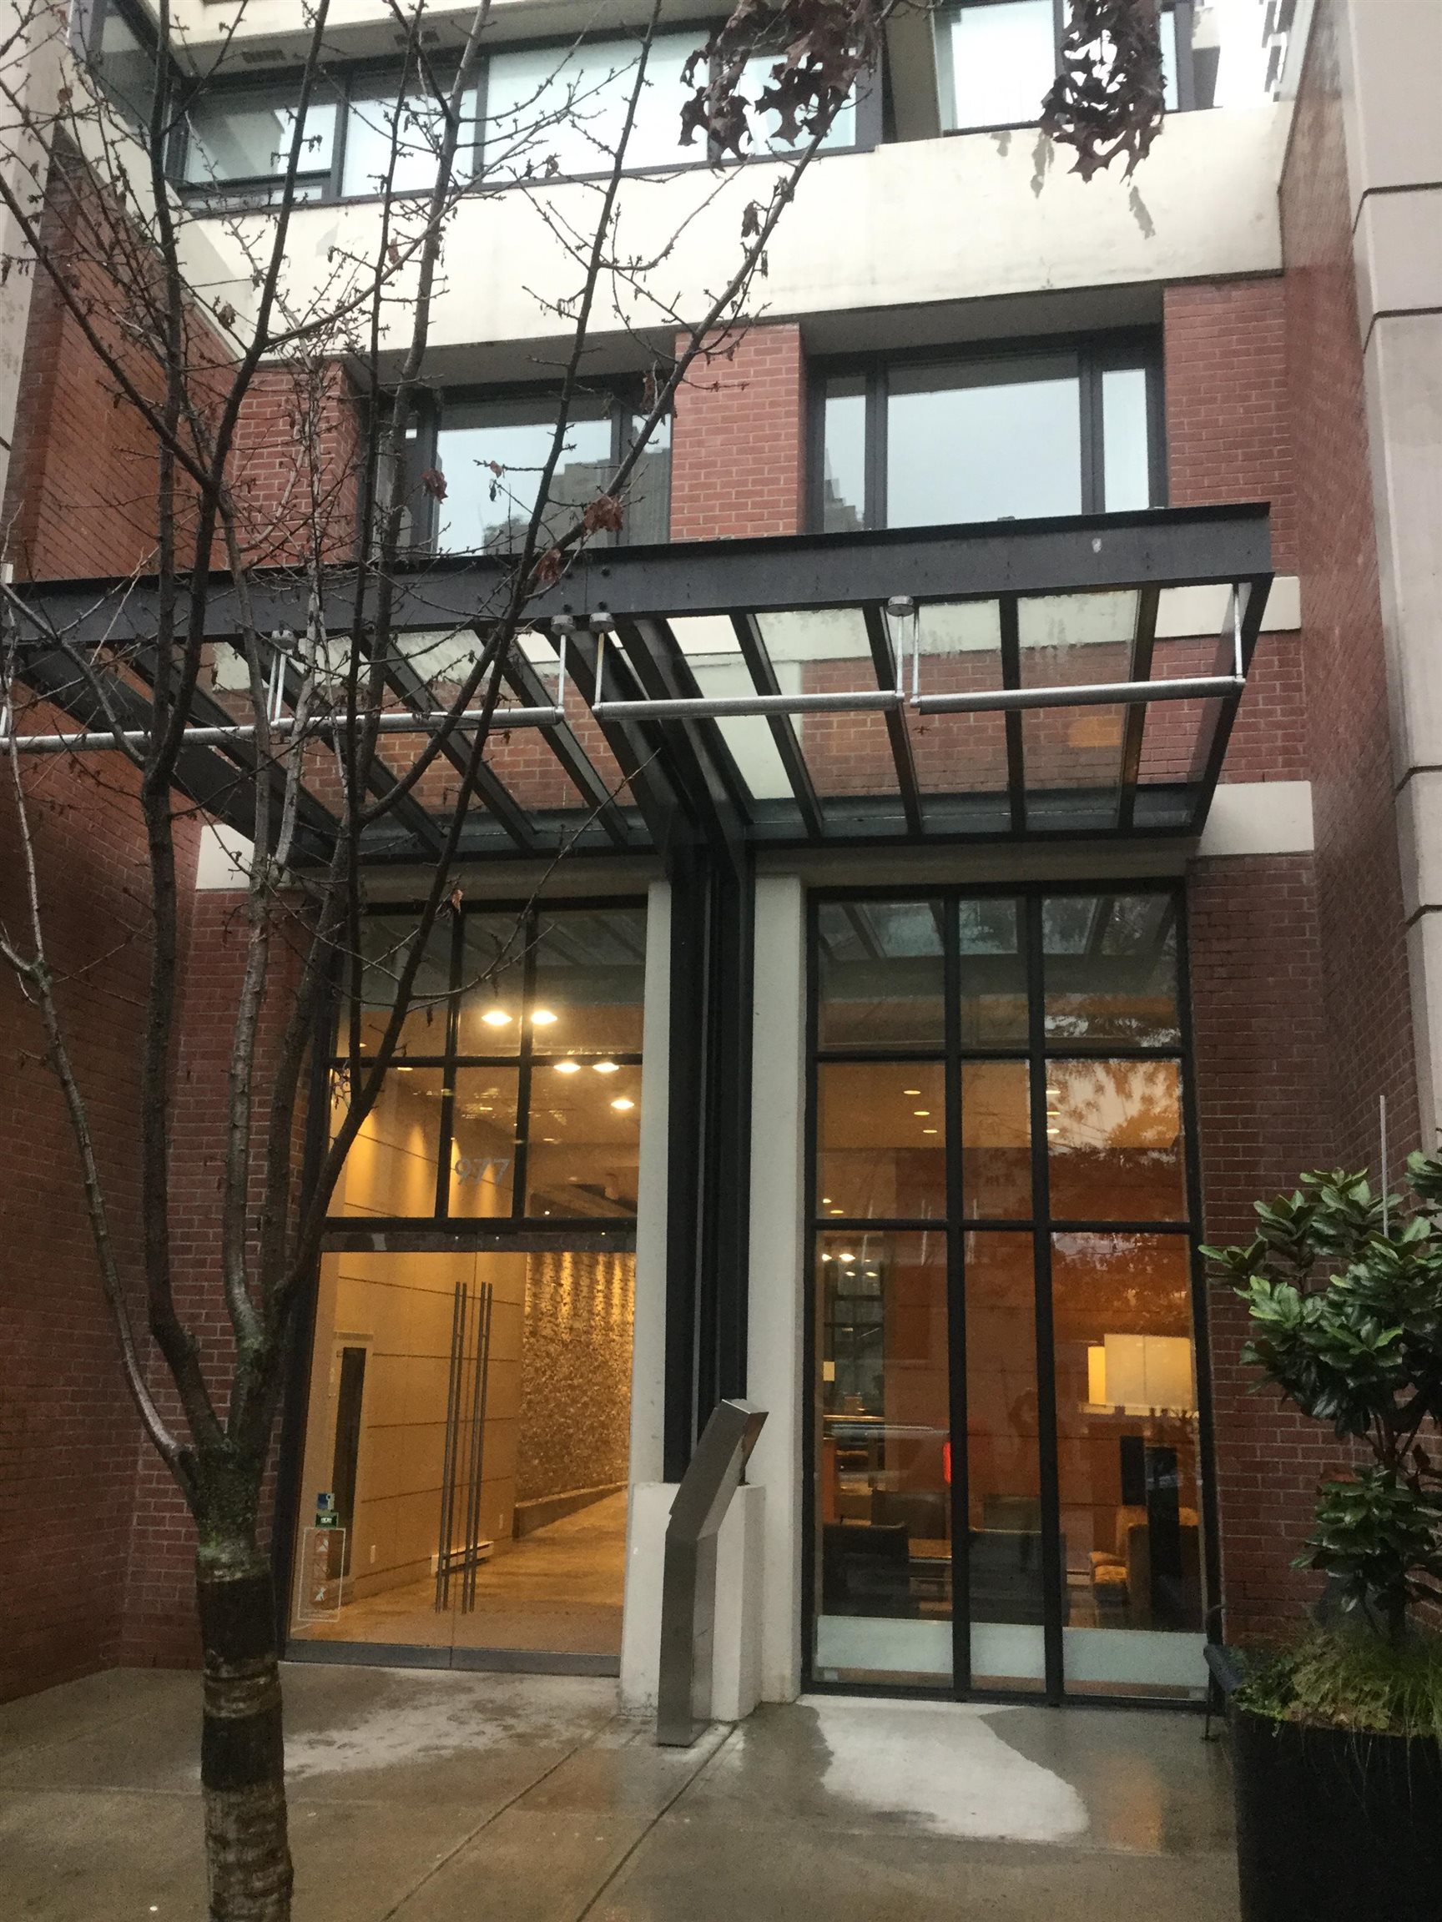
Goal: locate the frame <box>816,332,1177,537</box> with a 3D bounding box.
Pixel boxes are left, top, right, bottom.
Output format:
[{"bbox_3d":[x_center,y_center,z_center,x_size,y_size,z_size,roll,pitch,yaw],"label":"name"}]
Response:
[{"bbox_3d":[1.690,-3.097,11.056,2.294,1.984,0.140,-1,-15,10],"label":"frame"}]

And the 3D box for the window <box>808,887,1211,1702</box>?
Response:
[{"bbox_3d":[1.594,1.758,9.804,2.231,4.561,0.150,-1,-15,10],"label":"window"}]

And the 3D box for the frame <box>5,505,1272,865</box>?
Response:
[{"bbox_3d":[-0.267,-1.169,8.758,5.530,0.335,3.239,-1,-15,10],"label":"frame"}]

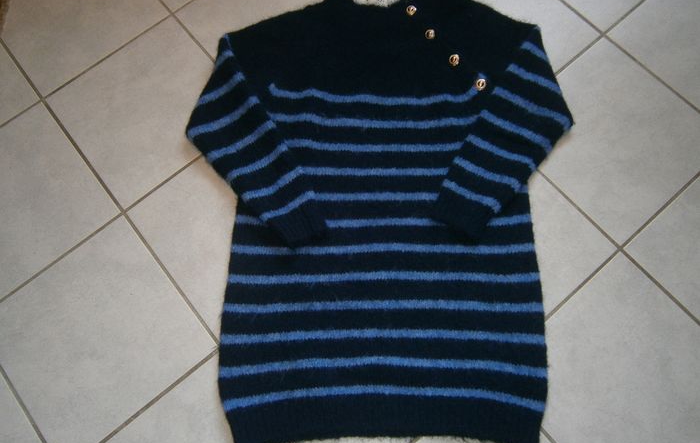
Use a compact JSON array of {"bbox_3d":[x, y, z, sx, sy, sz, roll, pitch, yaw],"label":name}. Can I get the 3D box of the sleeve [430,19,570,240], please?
[{"bbox_3d":[0.311,-0.161,0.973,0.155,0.030,0.467,30,75,11],"label":"sleeve"}]

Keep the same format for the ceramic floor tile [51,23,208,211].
[{"bbox_3d":[-0.397,-0.228,1.050,0.315,0.010,0.315,-39,74,-10],"label":"ceramic floor tile"}]

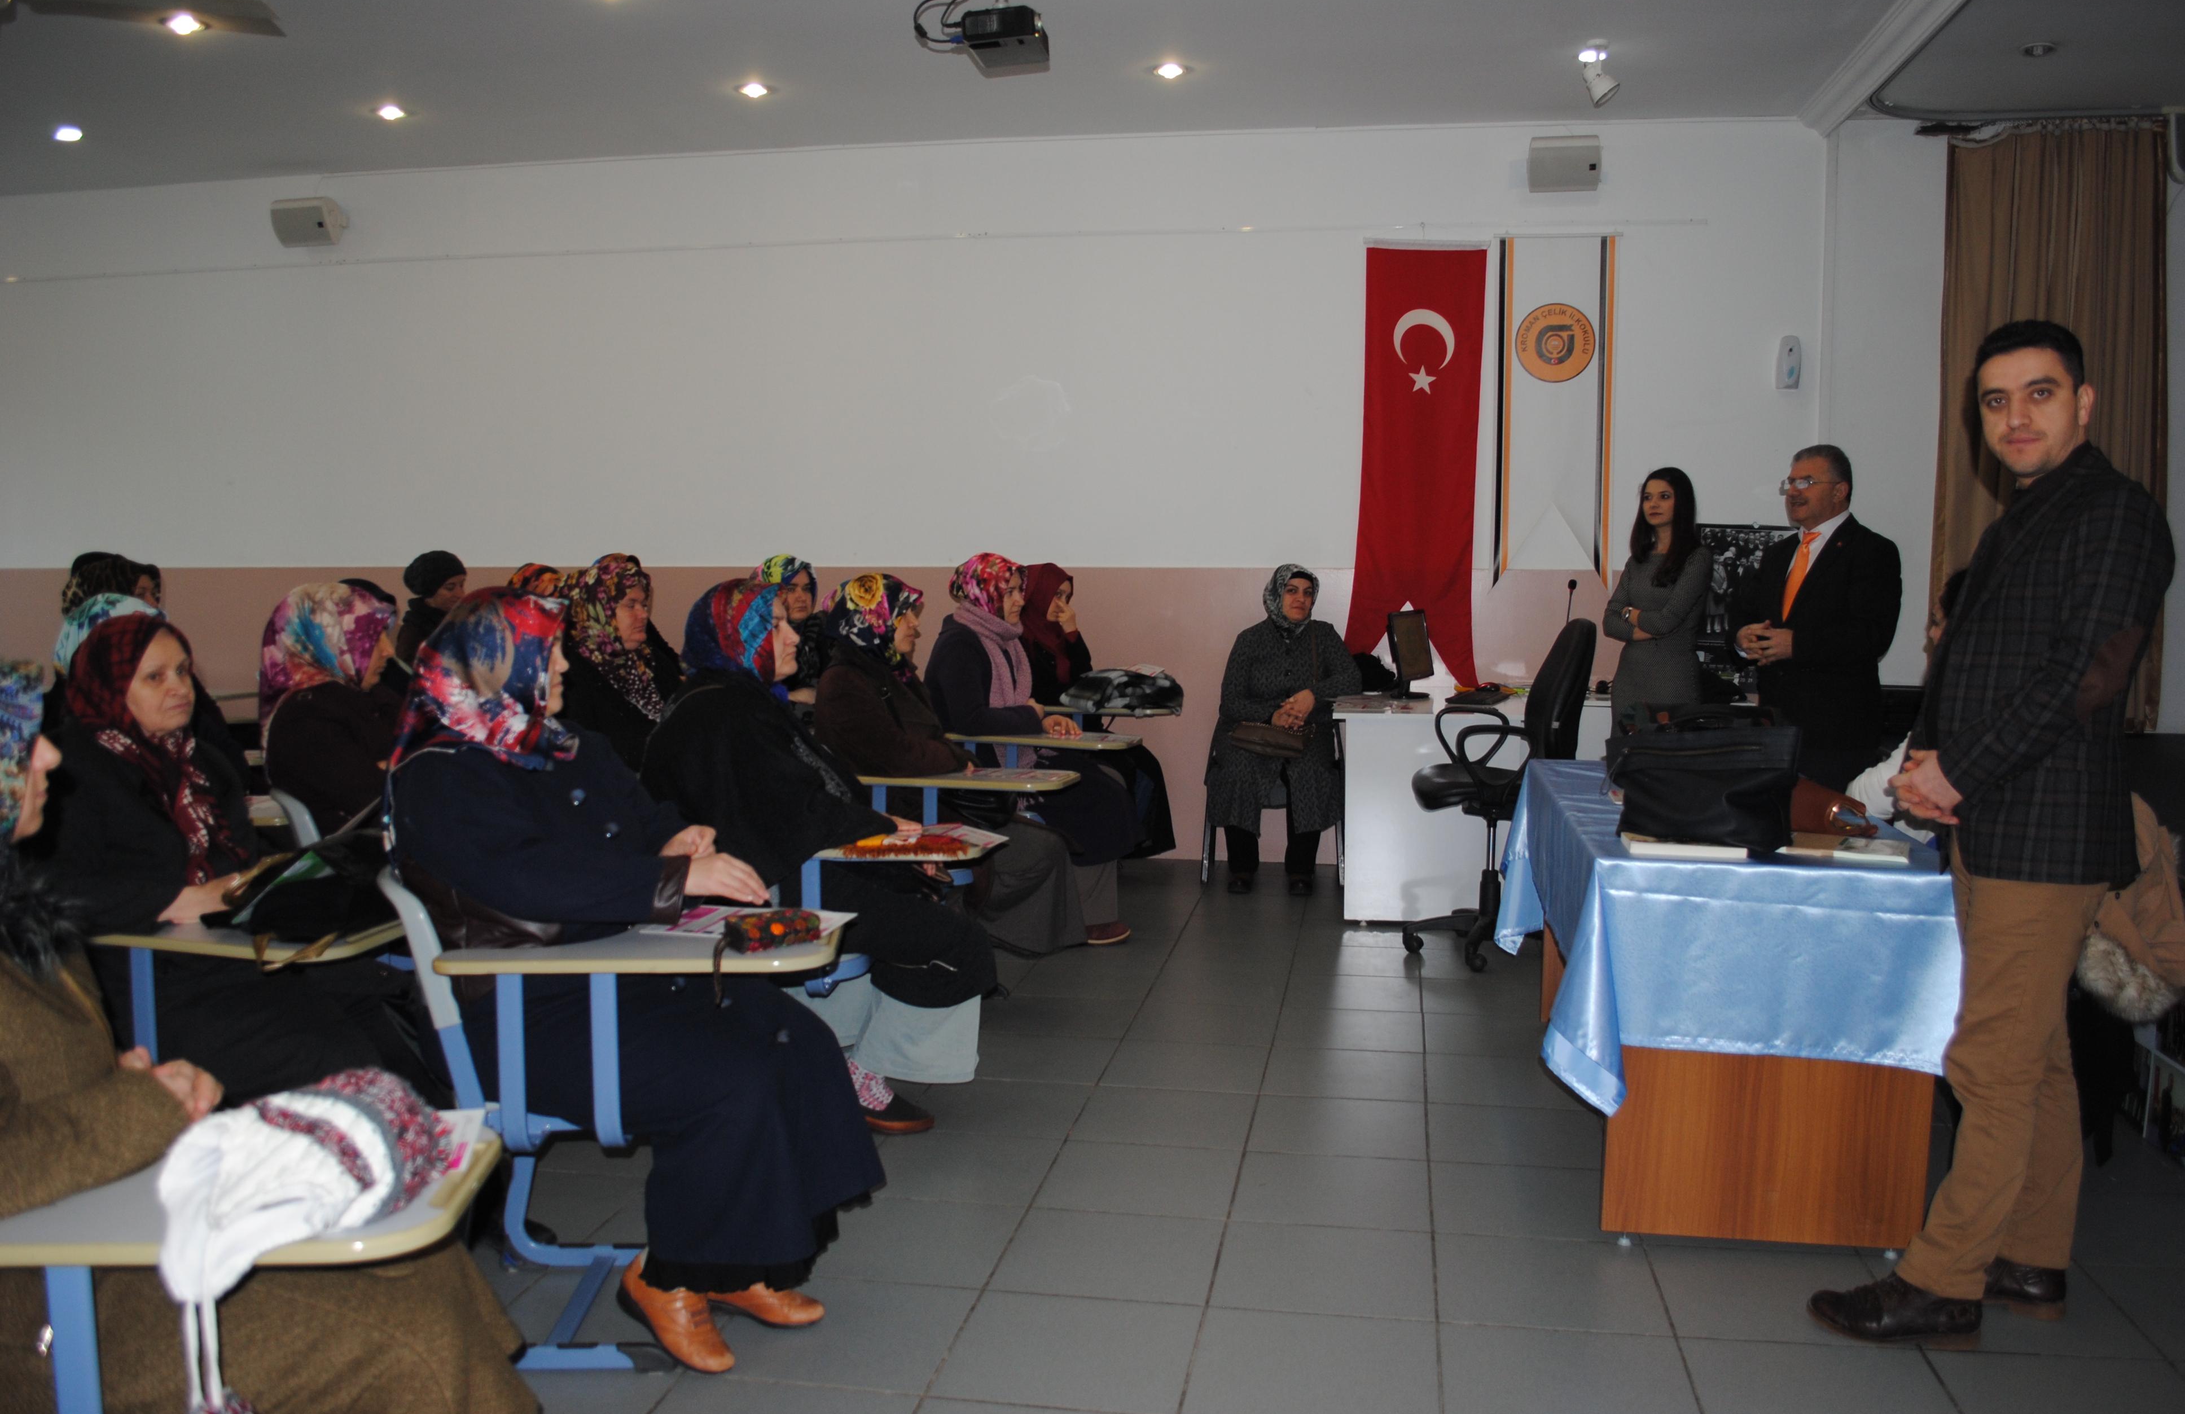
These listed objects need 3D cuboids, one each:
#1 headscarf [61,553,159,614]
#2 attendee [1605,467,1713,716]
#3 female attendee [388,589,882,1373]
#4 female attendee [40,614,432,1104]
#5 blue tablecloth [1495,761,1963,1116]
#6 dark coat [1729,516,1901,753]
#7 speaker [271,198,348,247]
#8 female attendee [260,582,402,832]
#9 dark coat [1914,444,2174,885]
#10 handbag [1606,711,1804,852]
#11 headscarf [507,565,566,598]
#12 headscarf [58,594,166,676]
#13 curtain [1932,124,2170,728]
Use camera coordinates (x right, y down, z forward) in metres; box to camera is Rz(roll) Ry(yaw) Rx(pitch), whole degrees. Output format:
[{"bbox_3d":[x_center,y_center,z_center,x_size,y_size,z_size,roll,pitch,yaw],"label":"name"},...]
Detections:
[{"bbox_3d":[-2.721,-0.281,4.552,0.270,0.300,0.240,1,5,16],"label":"headscarf"},{"bbox_3d":[1.932,0.000,5.615,0.310,1.640,0.420,-4,6,-41],"label":"attendee"},{"bbox_3d":[-0.777,0.424,2.754,0.860,1.230,0.560,1,5,2],"label":"female attendee"},{"bbox_3d":[-1.516,0.424,2.887,0.800,1.190,0.550,2,5,14],"label":"female attendee"},{"bbox_3d":[1.378,0.467,3.772,0.750,0.500,1.660,1,5,10],"label":"blue tablecloth"},{"bbox_3d":[2.148,-0.231,4.892,0.350,0.740,0.530,-3,6,-28],"label":"dark coat"},{"bbox_3d":[-3.590,-2.215,7.518,0.280,0.200,0.170,1,22,10],"label":"speaker"},{"bbox_3d":[-1.457,0.336,3.703,0.780,1.220,0.540,1,5,6],"label":"female attendee"},{"bbox_3d":[1.525,-0.068,2.656,0.340,0.710,0.480,0,5,0],"label":"dark coat"},{"bbox_3d":[1.179,0.131,3.175,0.360,0.260,0.160,1,5,10],"label":"handbag"},{"bbox_3d":[-2.049,-0.393,6.094,0.260,0.280,0.230,1,5,10],"label":"headscarf"},{"bbox_3d":[-2.350,-0.143,3.876,0.280,0.280,0.240,1,5,10],"label":"headscarf"},{"bbox_3d":[3.692,-1.077,6.337,0.840,2.330,0.140,1,5,10],"label":"curtain"}]

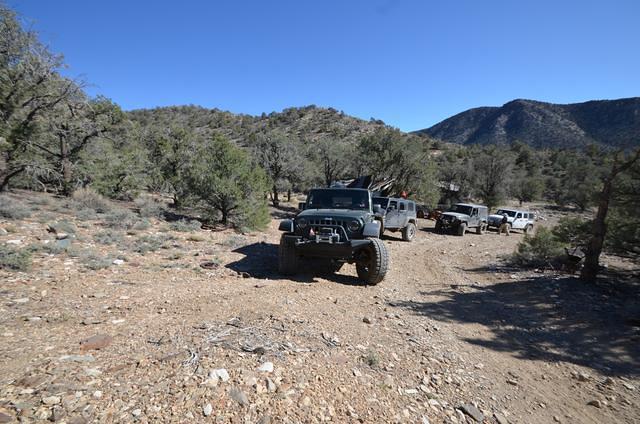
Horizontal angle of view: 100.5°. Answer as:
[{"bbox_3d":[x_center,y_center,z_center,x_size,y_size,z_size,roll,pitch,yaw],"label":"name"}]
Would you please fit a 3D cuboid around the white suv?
[{"bbox_3d":[15.400,0.690,21.750,4.500,1.840,1.880,3,4,-27],"label":"white suv"}]

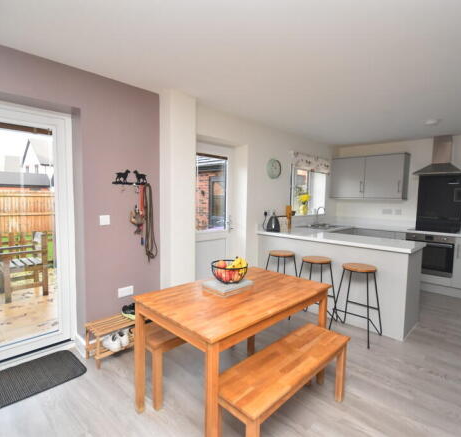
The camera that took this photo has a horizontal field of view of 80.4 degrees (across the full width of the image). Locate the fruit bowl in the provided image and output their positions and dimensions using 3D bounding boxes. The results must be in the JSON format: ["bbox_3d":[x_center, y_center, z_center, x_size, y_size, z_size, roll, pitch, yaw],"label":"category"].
[{"bbox_3d":[-0.006,0.380,1.964,0.255,0.175,0.255,1,4,0],"label":"fruit bowl"}]

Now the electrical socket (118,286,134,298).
[{"bbox_3d":[-0.979,0.693,2.565,0.147,0.087,0.012,-3,6,-44],"label":"electrical socket"}]

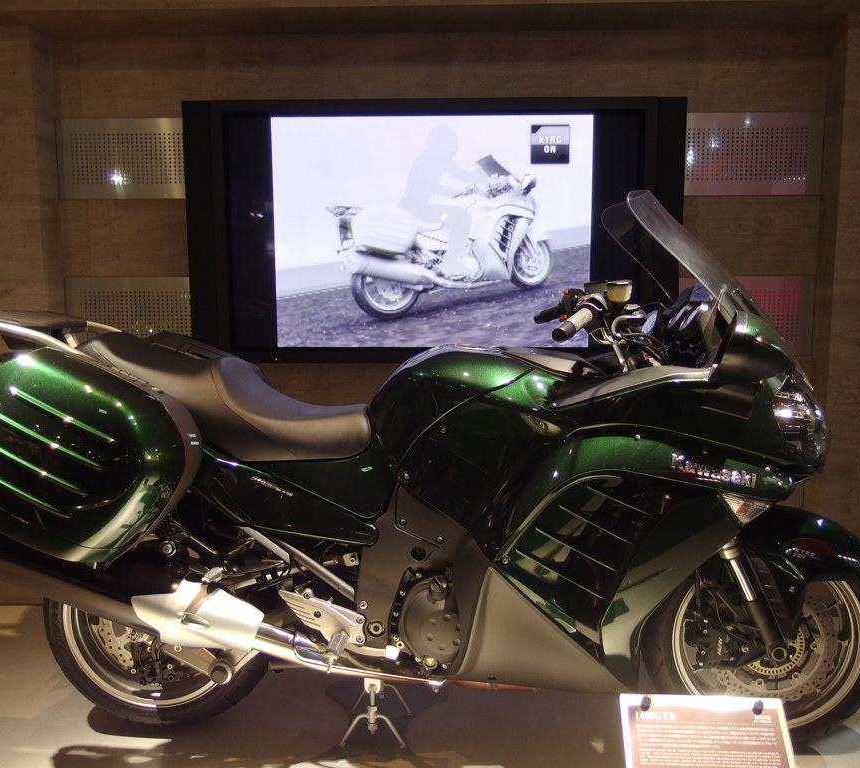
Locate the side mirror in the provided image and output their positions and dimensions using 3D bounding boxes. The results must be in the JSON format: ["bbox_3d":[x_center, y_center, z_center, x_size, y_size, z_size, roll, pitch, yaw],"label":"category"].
[{"bbox_3d":[0.640,-0.071,1.672,0.145,0.145,0.190,0,7,5],"label":"side mirror"}]

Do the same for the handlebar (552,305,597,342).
[{"bbox_3d":[0.299,-0.124,1.675,0.040,0.040,0.155,5,23,36],"label":"handlebar"}]

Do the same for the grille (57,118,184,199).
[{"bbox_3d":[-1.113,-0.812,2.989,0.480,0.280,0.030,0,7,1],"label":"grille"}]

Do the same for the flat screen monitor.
[{"bbox_3d":[0.015,-0.531,2.942,1.722,0.905,0.110,0,7,1],"label":"flat screen monitor"}]

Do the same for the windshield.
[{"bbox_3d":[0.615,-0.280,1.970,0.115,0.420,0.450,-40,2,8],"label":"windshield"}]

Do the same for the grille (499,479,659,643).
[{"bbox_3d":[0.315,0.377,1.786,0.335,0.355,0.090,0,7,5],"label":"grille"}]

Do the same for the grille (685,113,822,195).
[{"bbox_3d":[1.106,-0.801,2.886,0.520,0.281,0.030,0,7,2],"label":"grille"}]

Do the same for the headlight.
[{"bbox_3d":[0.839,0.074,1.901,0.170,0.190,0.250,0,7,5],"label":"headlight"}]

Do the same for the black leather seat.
[{"bbox_3d":[-0.487,0.026,2.098,0.690,0.290,0.350,0,7,5],"label":"black leather seat"}]

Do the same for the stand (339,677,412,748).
[{"bbox_3d":[-0.142,0.839,2.169,0.175,0.140,0.175,0,7,5],"label":"stand"}]

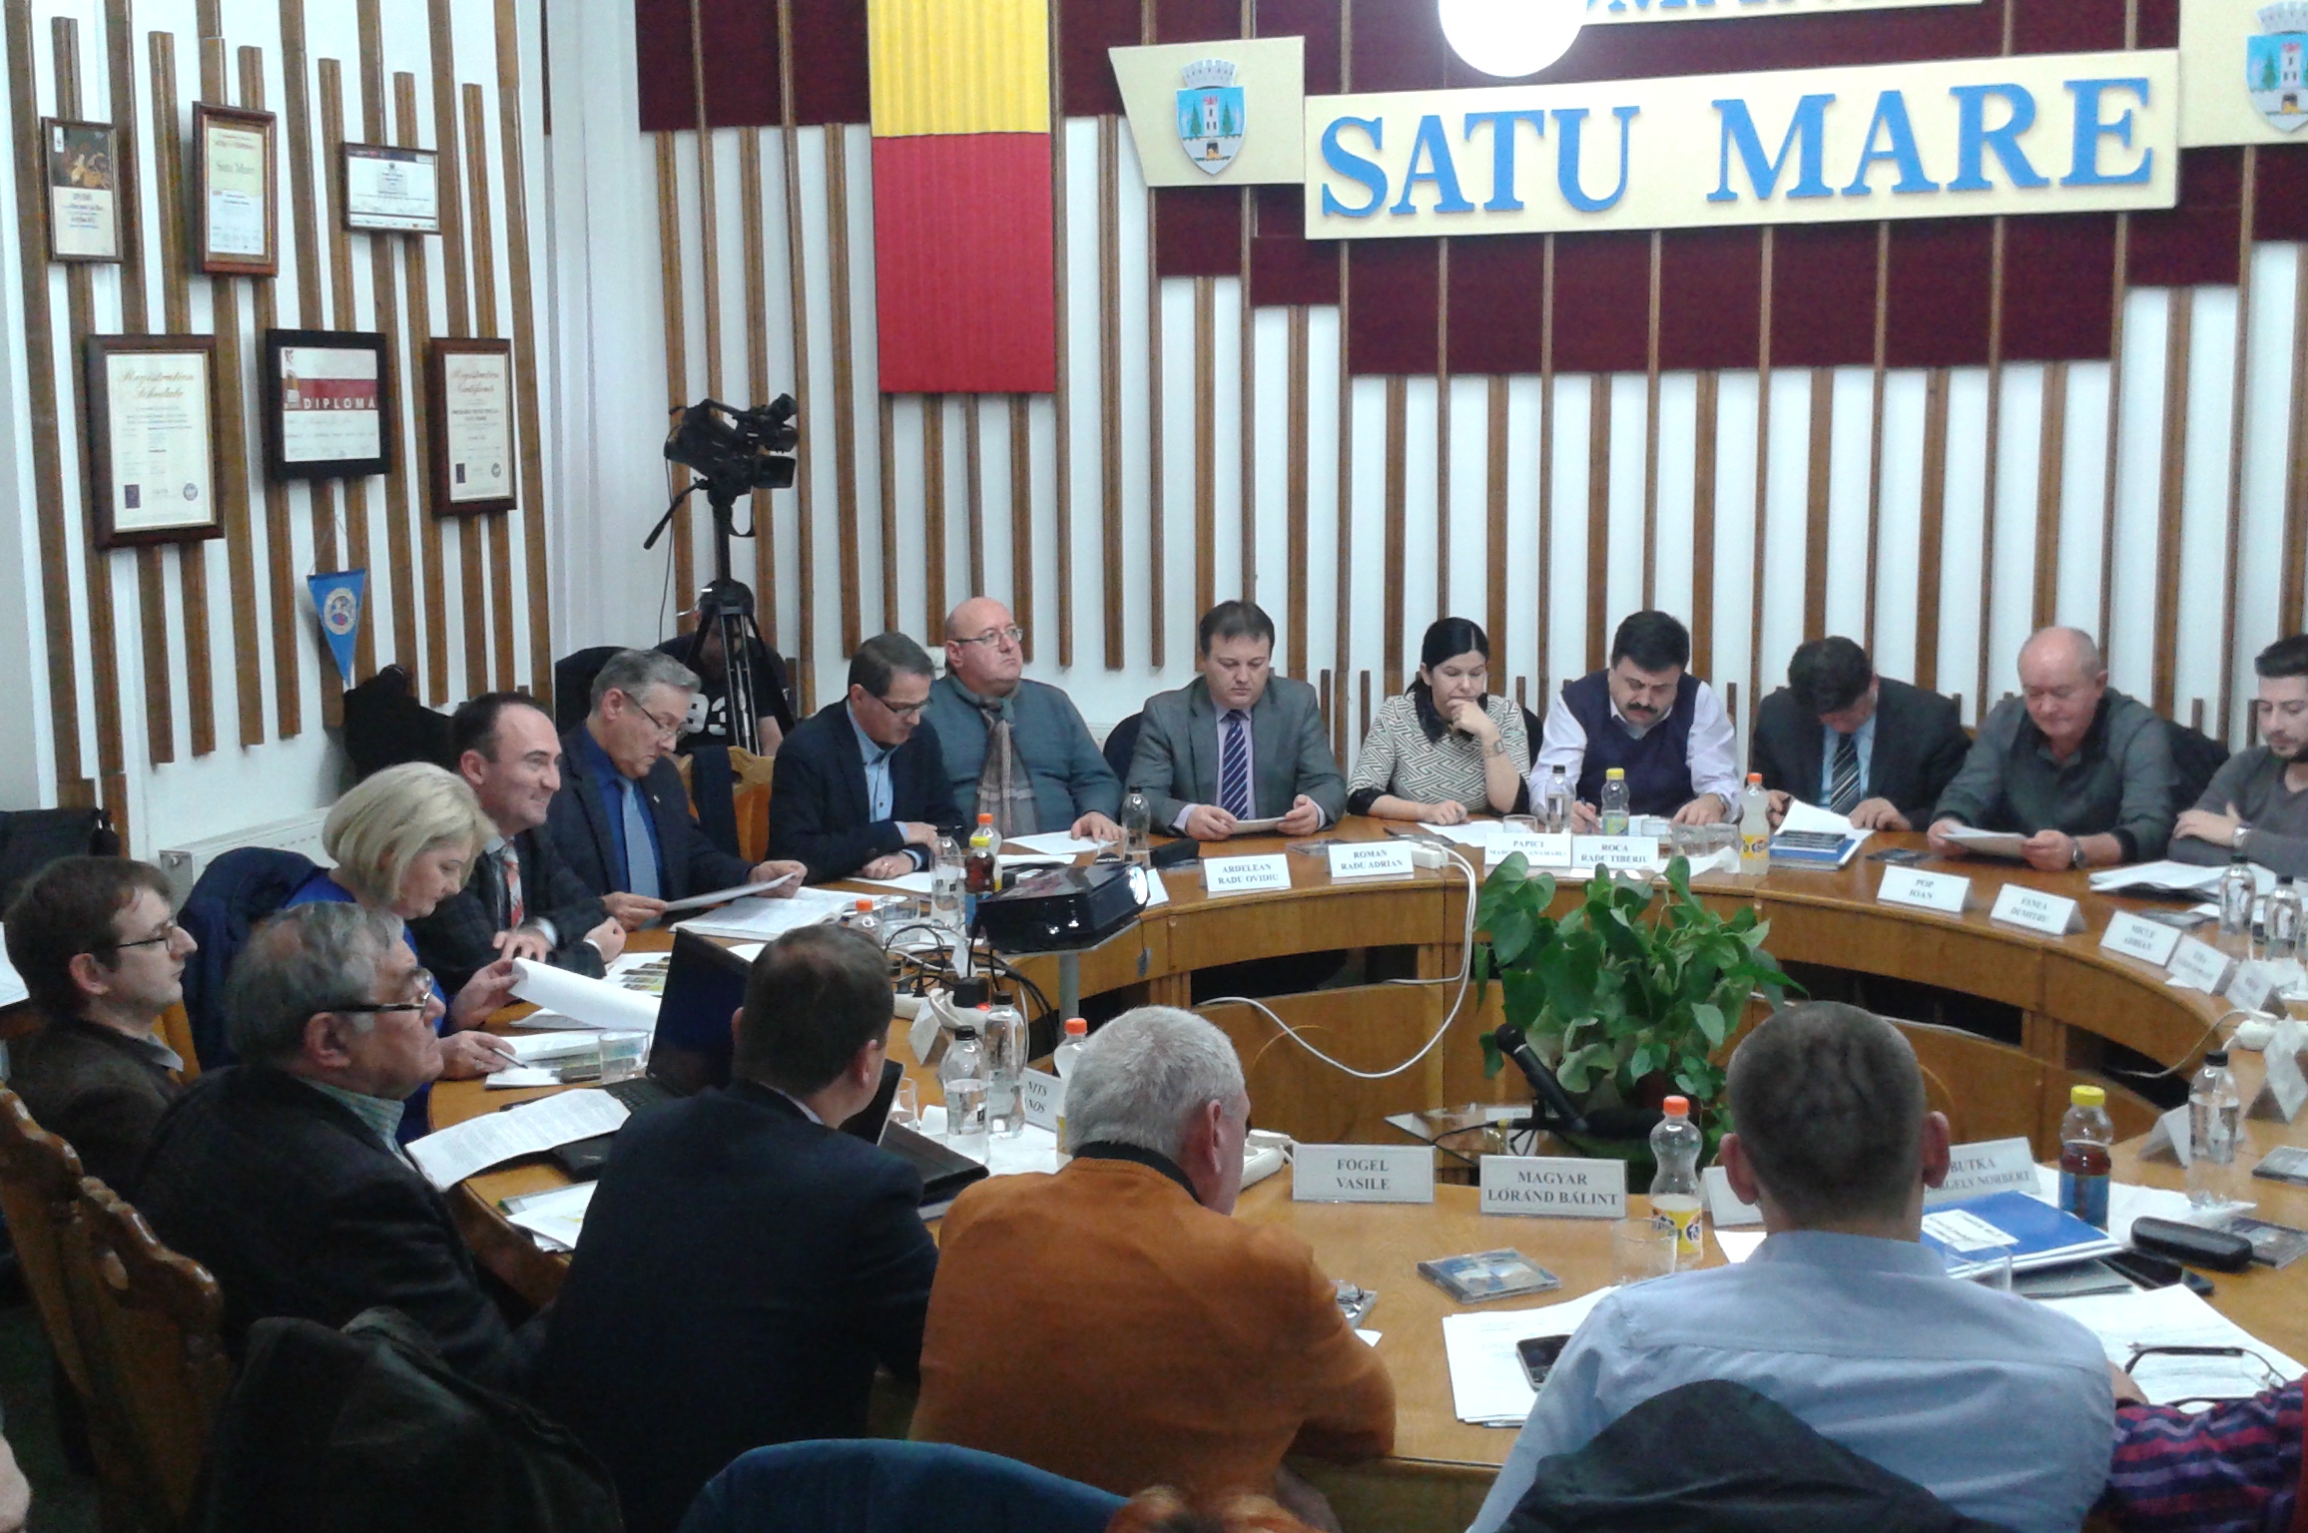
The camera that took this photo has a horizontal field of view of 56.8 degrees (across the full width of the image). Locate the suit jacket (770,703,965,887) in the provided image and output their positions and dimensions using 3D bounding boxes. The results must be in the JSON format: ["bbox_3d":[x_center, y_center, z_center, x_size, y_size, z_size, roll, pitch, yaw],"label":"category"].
[{"bbox_3d":[-0.672,0.116,5.080,0.500,0.570,0.420,-9,13,-38],"label":"suit jacket"}]

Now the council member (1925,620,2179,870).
[{"bbox_3d":[2.345,0.313,5.656,0.580,1.320,0.750,6,10,38],"label":"council member"}]

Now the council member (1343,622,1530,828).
[{"bbox_3d":[0.852,0.255,6.253,0.540,1.300,0.720,-1,8,1],"label":"council member"}]

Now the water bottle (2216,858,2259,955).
[{"bbox_3d":[2.266,0.291,4.467,0.068,0.208,0.068,-1,8,0],"label":"water bottle"}]

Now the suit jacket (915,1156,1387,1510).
[{"bbox_3d":[0.023,0.714,2.351,0.530,0.560,0.450,4,11,25],"label":"suit jacket"}]

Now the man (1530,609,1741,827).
[{"bbox_3d":[1.397,0.241,6.167,0.600,1.340,0.750,2,9,15],"label":"man"}]

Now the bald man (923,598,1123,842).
[{"bbox_3d":[-0.359,0.267,5.924,0.600,1.400,0.780,-4,9,-22],"label":"bald man"}]

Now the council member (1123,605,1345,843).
[{"bbox_3d":[0.273,0.243,6.179,0.600,1.360,0.750,-2,8,-6],"label":"council member"}]

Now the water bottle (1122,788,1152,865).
[{"bbox_3d":[-0.046,0.150,5.635,0.067,0.207,0.067,-1,8,0],"label":"water bottle"}]

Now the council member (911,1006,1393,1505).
[{"bbox_3d":[0.045,0.833,2.376,0.560,1.270,0.750,2,10,19],"label":"council member"}]

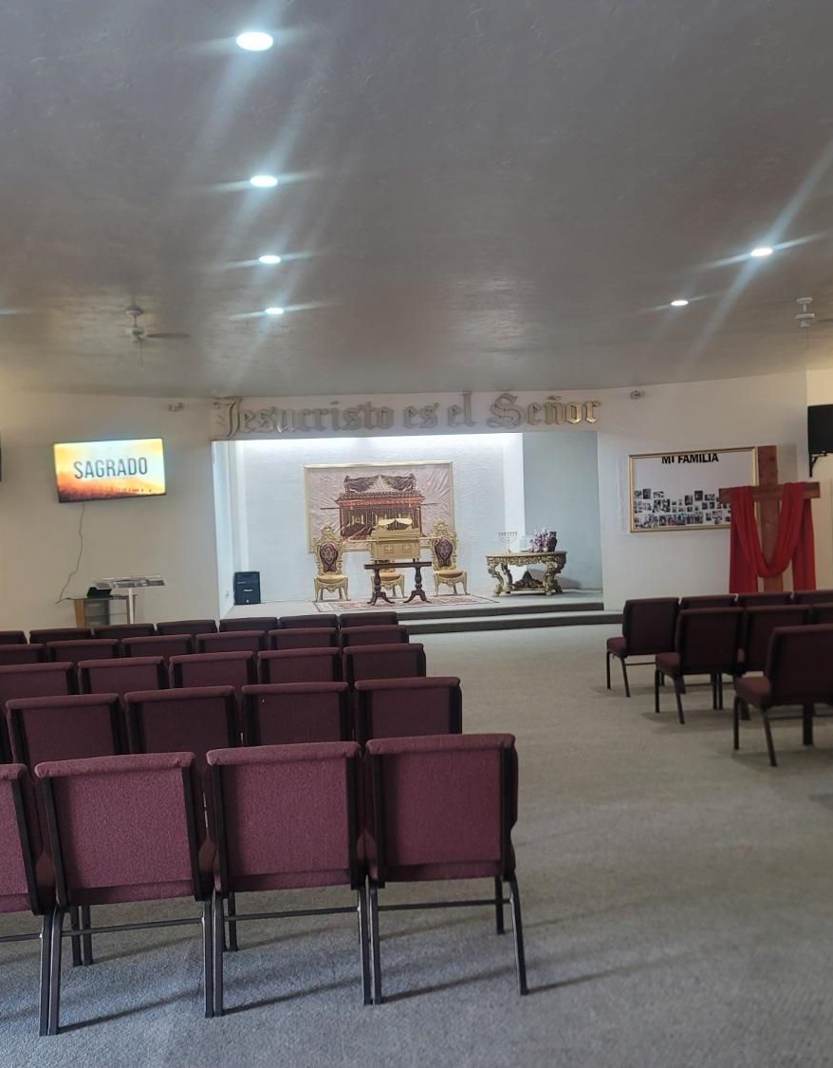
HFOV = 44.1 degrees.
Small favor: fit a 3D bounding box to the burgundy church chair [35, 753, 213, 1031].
[{"bbox_3d":[-0.925,1.105,3.416,0.497,0.852,0.638,-2,0,-7],"label":"burgundy church chair"}]

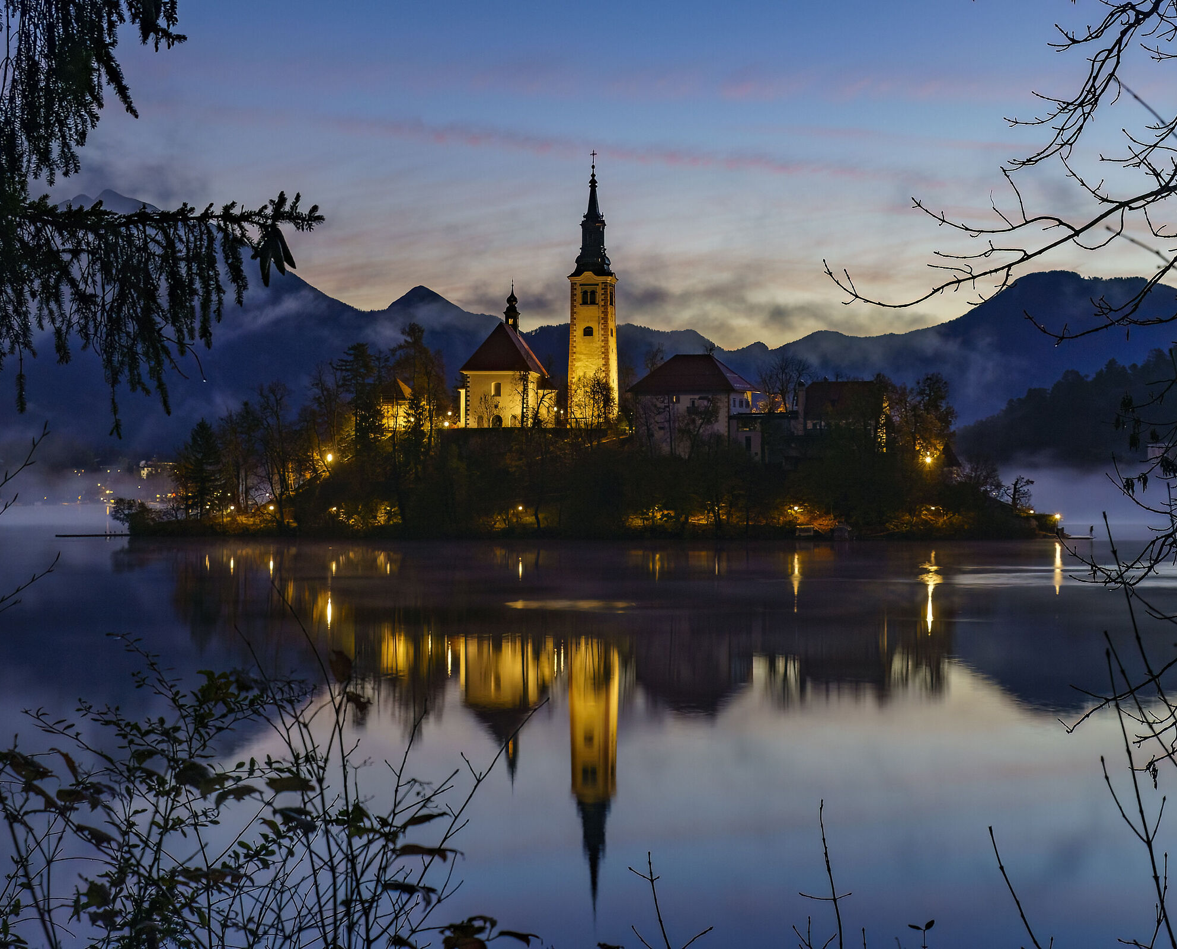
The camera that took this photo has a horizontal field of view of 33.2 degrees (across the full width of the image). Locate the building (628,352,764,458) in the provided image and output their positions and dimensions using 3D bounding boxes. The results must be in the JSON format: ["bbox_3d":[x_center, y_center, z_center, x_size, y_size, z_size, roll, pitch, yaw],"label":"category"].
[{"bbox_3d":[19.800,-13.000,372.000,21.400,19.200,14.800,0,-1,22],"label":"building"}]

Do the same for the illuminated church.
[{"bbox_3d":[-8.800,-34.500,383.000,31.000,52.000,27.000,0,-1,10],"label":"illuminated church"}]

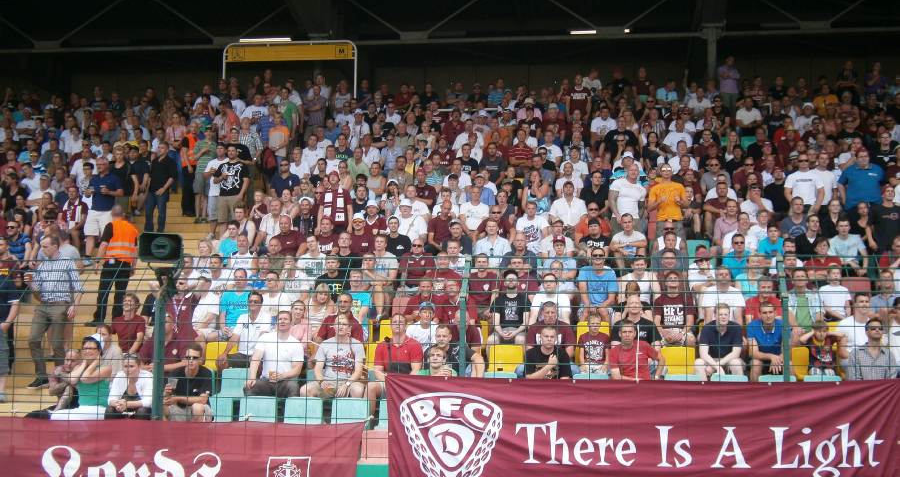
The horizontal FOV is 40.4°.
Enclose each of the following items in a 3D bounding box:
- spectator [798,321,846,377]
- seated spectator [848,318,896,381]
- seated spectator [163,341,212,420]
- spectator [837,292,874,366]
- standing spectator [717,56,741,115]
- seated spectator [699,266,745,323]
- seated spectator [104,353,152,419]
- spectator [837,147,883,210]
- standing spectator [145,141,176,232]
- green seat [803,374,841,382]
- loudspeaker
[{"bbox_3d":[4.080,1.368,13.359,0.520,0.920,0.600,0,-5,7],"label":"spectator"},{"bbox_3d":[4.418,1.495,12.778,0.550,1.360,0.750,0,-6,7],"label":"seated spectator"},{"bbox_3d":[-2.660,1.695,12.485,0.520,1.220,0.800,0,-5,7],"label":"seated spectator"},{"bbox_3d":[4.422,1.226,13.255,0.520,1.280,0.750,0,-5,7],"label":"spectator"},{"bbox_3d":[6.221,-3.194,27.200,0.520,1.746,0.400,0,-7,7],"label":"standing spectator"},{"bbox_3d":[3.250,1.011,14.575,0.560,1.360,0.750,0,-6,7],"label":"seated spectator"},{"bbox_3d":[-3.381,1.795,12.850,0.520,1.200,0.800,0,-6,7],"label":"seated spectator"},{"bbox_3d":[6.551,-0.533,19.219,0.680,1.820,0.450,0,-5,7],"label":"spectator"},{"bbox_3d":[-5.236,-0.873,22.100,0.580,1.732,0.420,-3,-8,25],"label":"standing spectator"},{"bbox_3d":[3.942,1.645,12.815,0.430,0.420,0.440,0,-4,8],"label":"green seat"},{"bbox_3d":[-2.440,0.076,10.300,0.360,0.240,0.340,1,-4,-9],"label":"loudspeaker"}]

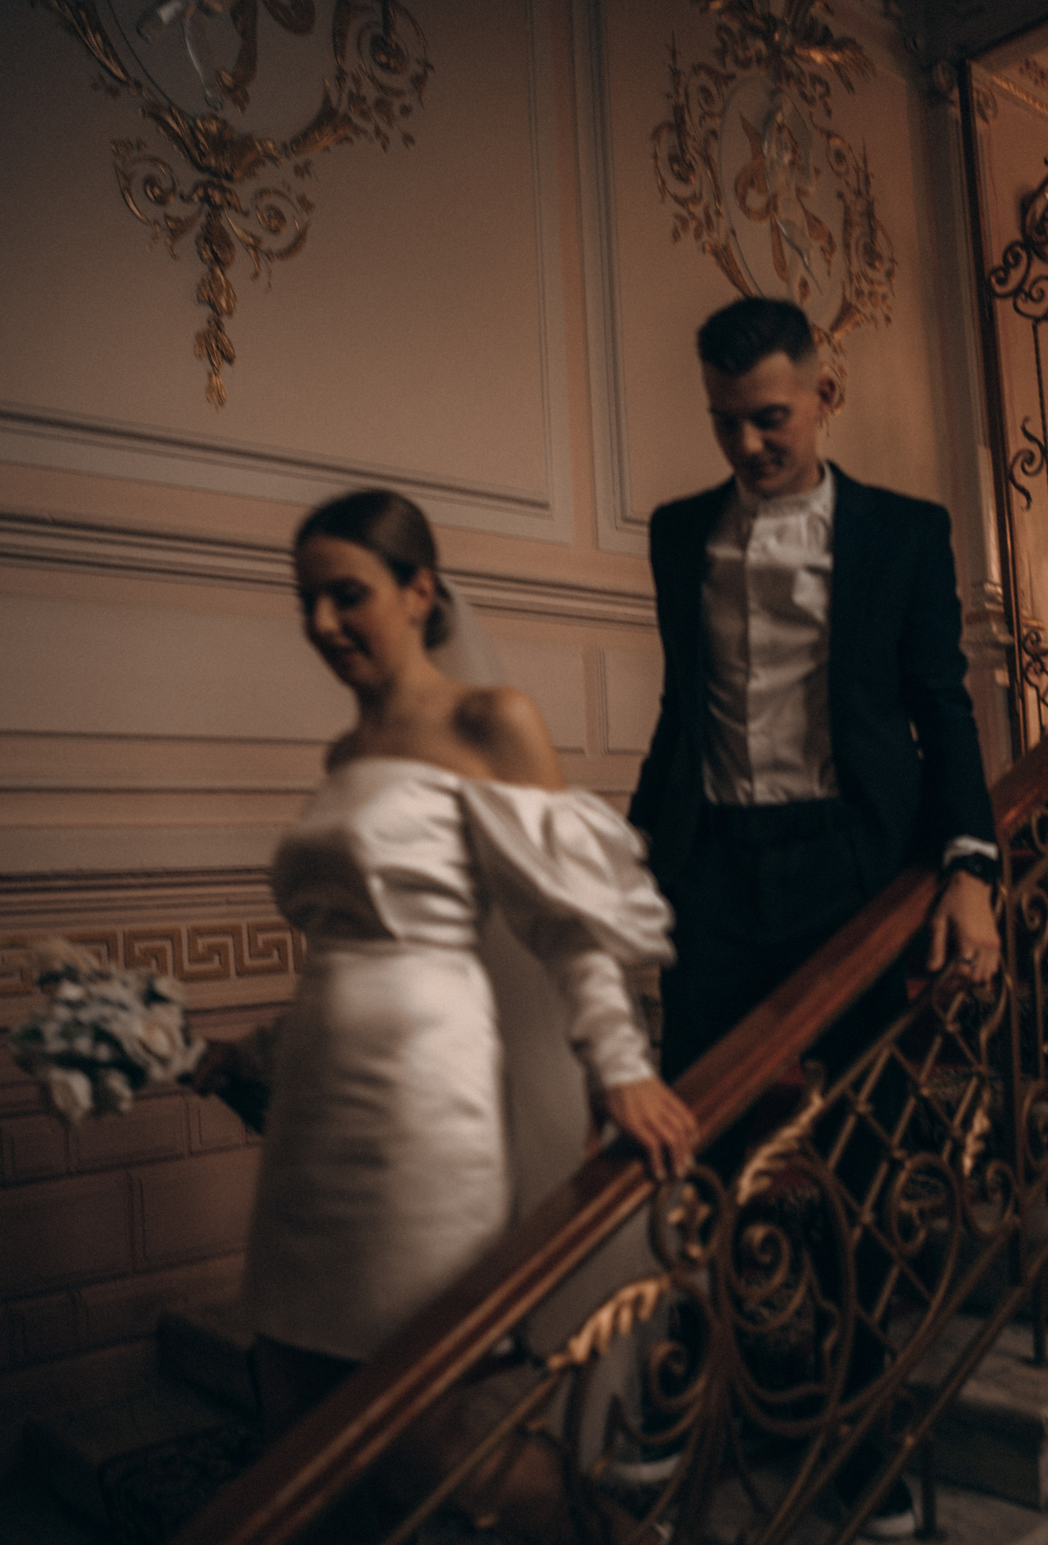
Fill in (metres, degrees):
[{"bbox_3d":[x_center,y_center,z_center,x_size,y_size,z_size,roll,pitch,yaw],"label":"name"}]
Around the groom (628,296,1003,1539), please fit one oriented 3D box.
[{"bbox_3d":[0.421,0.186,2.355,0.560,1.790,0.450,-6,-6,37],"label":"groom"}]

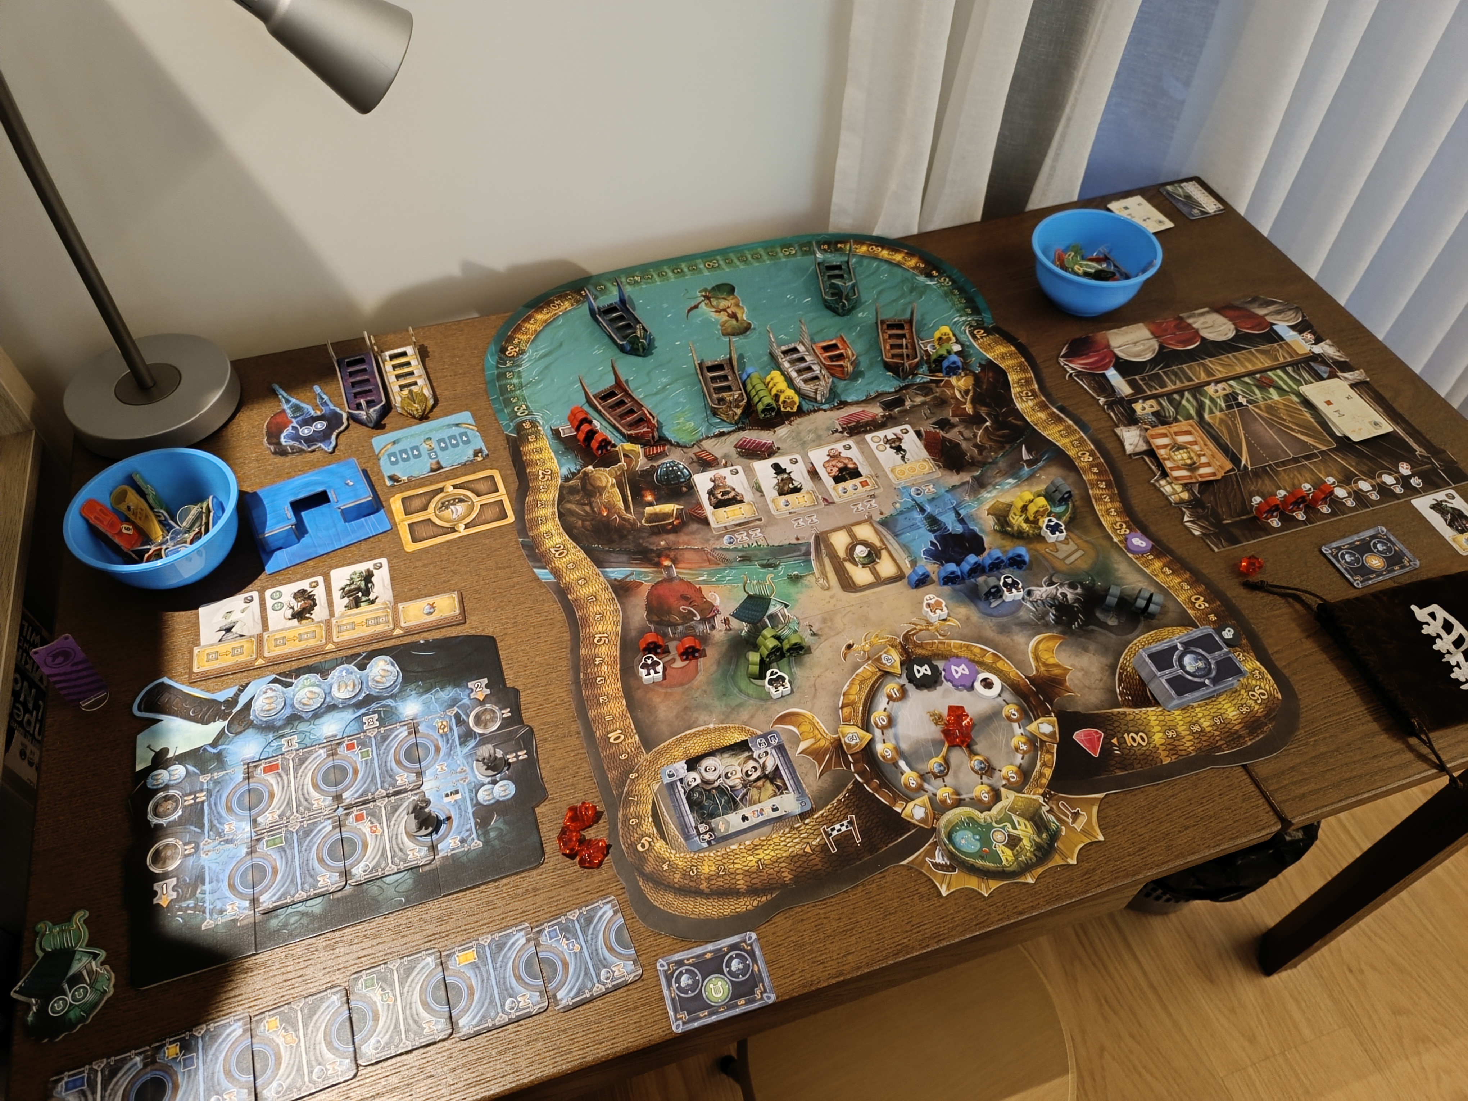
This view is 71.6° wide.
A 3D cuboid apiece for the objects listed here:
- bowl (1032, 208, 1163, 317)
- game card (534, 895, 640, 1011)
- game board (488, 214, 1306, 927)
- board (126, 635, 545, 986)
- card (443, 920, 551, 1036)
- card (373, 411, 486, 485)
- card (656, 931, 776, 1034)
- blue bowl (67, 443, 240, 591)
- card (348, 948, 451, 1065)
[{"bbox_3d":[0.340,-0.266,0.976,0.120,0.062,0.120,2,52,0],"label":"bowl"},{"bbox_3d":[-0.087,0.240,0.609,0.053,0.002,0.052,-17,54,-14],"label":"game card"},{"bbox_3d":[0.079,-0.052,0.839,0.500,0.005,0.685,-14,54,-12],"label":"game board"},{"bbox_3d":[-0.276,0.151,0.706,0.270,0.003,0.226,-14,53,-12],"label":"board"},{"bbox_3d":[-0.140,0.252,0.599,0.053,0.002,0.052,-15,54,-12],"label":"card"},{"bbox_3d":[-0.257,-0.087,0.862,0.087,0.002,0.060,-19,55,-15],"label":"card"},{"bbox_3d":[-0.010,0.254,0.600,0.061,0.002,0.042,-12,53,-11],"label":"card"},{"bbox_3d":[-0.422,-0.013,0.762,0.120,0.062,0.120,1,52,-1],"label":"blue bowl"},{"bbox_3d":[-0.193,0.262,0.590,0.053,0.002,0.052,-15,54,-12],"label":"card"}]

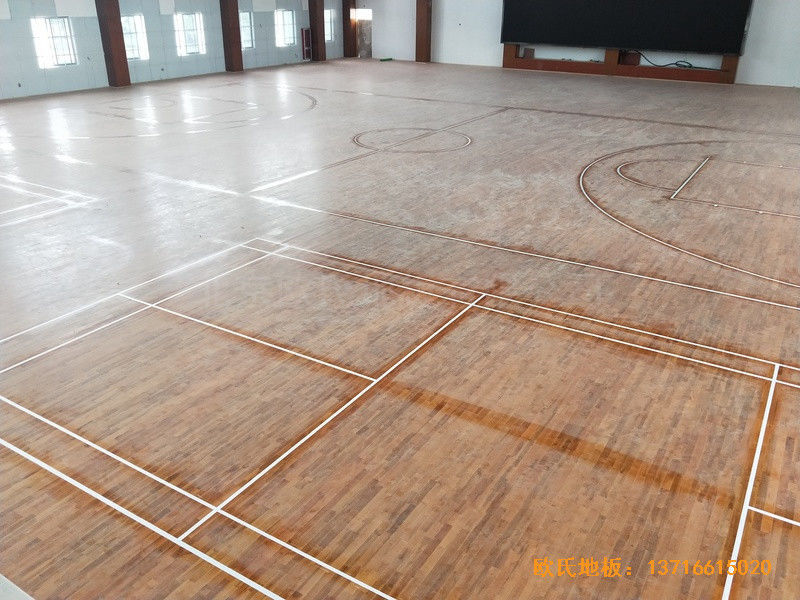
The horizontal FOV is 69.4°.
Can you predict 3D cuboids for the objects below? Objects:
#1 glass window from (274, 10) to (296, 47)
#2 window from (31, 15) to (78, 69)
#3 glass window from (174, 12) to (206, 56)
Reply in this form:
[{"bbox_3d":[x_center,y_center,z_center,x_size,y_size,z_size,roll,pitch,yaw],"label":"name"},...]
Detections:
[{"bbox_3d":[-7.225,-17.169,36.524,0.150,2.050,1.900,15,29,28],"label":"glass window"},{"bbox_3d":[-15.077,-11.269,25.258,0.150,1.950,1.750,15,29,28],"label":"window"},{"bbox_3d":[-11.265,-14.276,31.069,0.150,2.020,1.850,15,29,28],"label":"glass window"}]

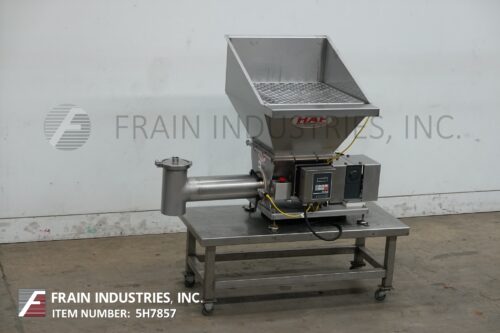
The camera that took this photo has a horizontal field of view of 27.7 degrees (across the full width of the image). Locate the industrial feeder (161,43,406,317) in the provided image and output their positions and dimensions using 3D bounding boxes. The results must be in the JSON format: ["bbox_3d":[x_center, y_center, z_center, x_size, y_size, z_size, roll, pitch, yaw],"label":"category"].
[{"bbox_3d":[0.162,0.049,5.326,1.321,1.360,0.667,-2,15,-19],"label":"industrial feeder"}]

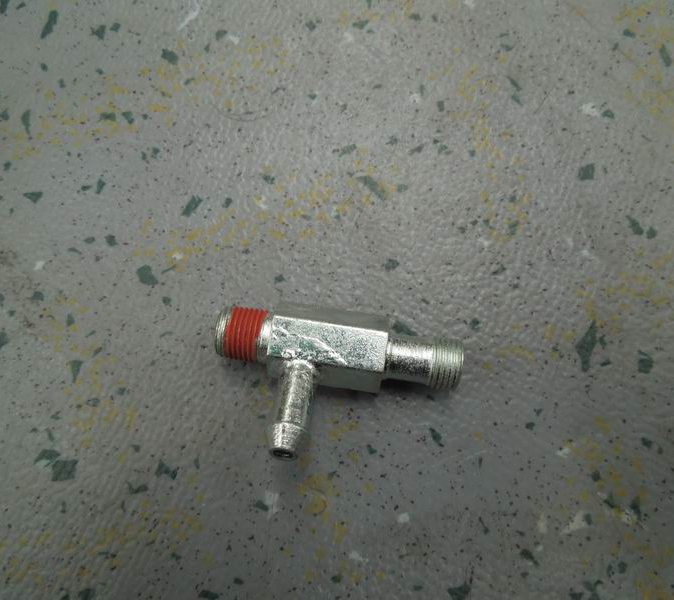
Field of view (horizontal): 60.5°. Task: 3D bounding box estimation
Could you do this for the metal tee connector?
[{"bbox_3d":[-0.001,0.016,0.107,0.046,0.015,0.030,8,51,1],"label":"metal tee connector"}]

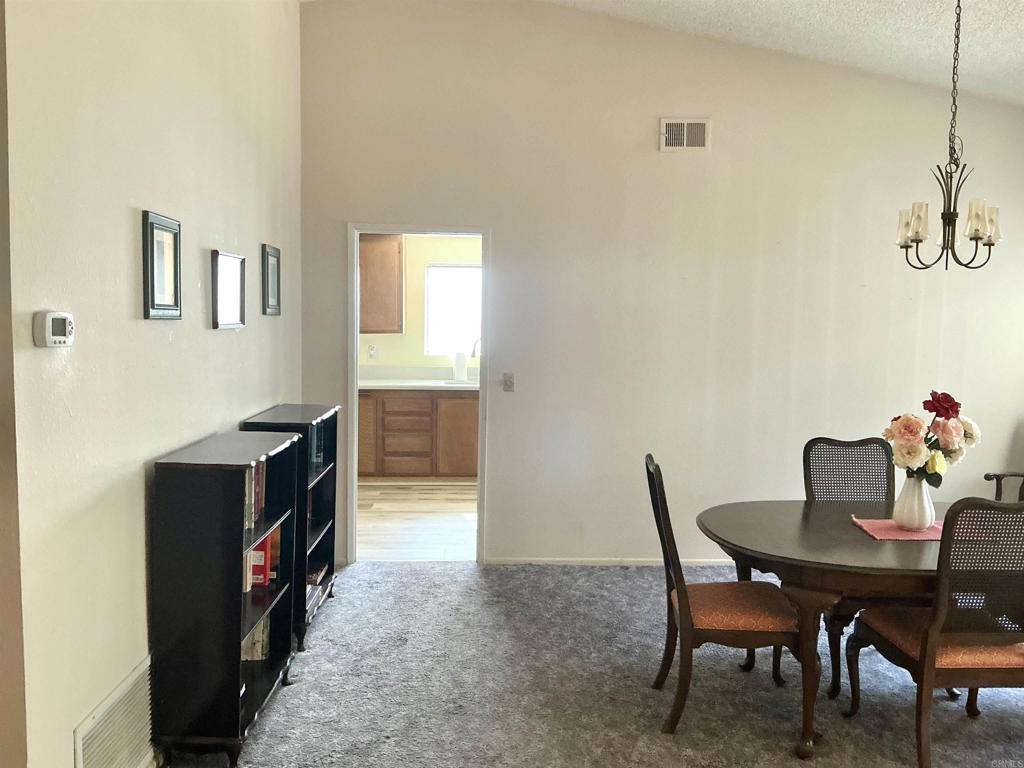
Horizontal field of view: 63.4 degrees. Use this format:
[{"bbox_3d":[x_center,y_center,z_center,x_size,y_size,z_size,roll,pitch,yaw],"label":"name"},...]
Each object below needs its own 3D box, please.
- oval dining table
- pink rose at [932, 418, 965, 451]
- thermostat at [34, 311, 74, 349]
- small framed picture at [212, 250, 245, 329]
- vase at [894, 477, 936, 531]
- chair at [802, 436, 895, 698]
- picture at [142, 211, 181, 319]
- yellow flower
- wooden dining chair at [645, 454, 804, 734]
[{"bbox_3d":[1.610,0.949,3.300,1.710,0.730,1.110,1,4,-2],"label":"oval dining table"},{"bbox_3d":[1.762,0.204,3.343,0.112,0.112,0.108,1,4,-2],"label":"pink rose"},{"bbox_3d":[-1.175,-0.140,2.128,0.033,0.095,0.142,1,5,-2],"label":"thermostat"},{"bbox_3d":[-1.224,-0.402,3.593,0.025,0.313,0.392,1,5,-2],"label":"small framed picture"},{"bbox_3d":[1.631,0.468,3.346,0.171,0.221,0.171,1,5,-2],"label":"vase"},{"bbox_3d":[1.601,0.780,3.703,0.530,1.005,0.640,1,4,-2],"label":"chair"},{"bbox_3d":[-1.215,-0.402,2.889,0.022,0.356,0.283,1,4,-2],"label":"picture"},{"bbox_3d":[1.703,0.319,3.316,0.085,0.100,0.082,1,5,-2],"label":"yellow flower"},{"bbox_3d":[0.862,0.808,3.290,0.647,1.015,0.537,1,5,3],"label":"wooden dining chair"}]

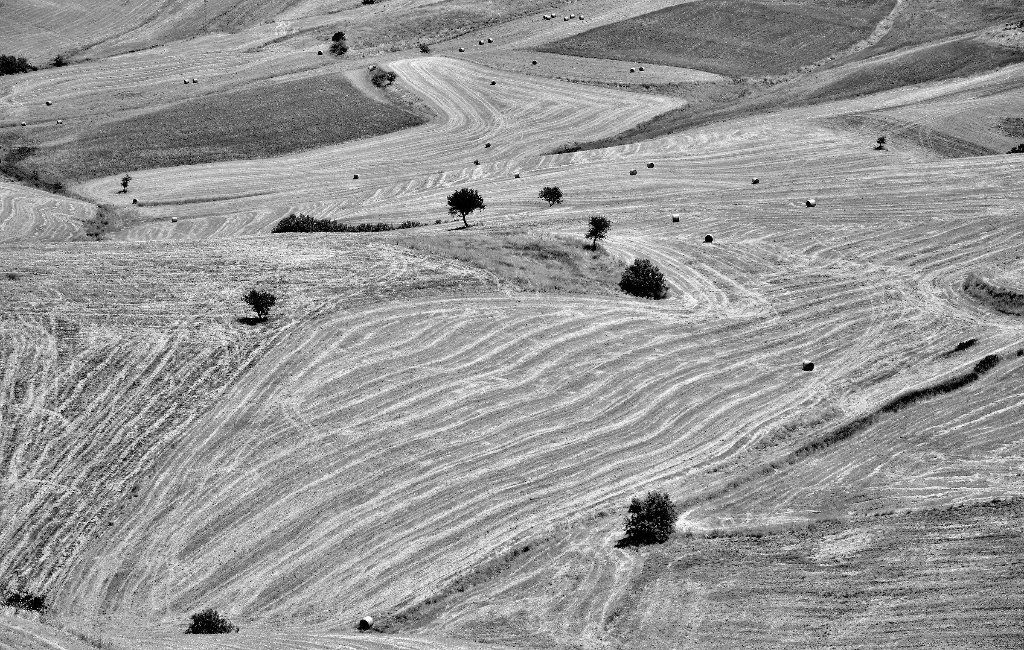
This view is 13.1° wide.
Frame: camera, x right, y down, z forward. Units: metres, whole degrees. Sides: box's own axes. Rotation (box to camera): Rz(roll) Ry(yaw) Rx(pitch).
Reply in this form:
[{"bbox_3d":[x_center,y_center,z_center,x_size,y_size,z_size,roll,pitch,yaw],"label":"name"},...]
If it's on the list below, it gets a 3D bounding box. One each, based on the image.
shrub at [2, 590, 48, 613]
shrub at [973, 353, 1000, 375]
[{"bbox_3d":[-70.430,39.882,645.000,6.702,2.978,4.356,0,10,0],"label":"shrub"},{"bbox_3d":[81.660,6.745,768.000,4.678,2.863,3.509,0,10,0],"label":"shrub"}]

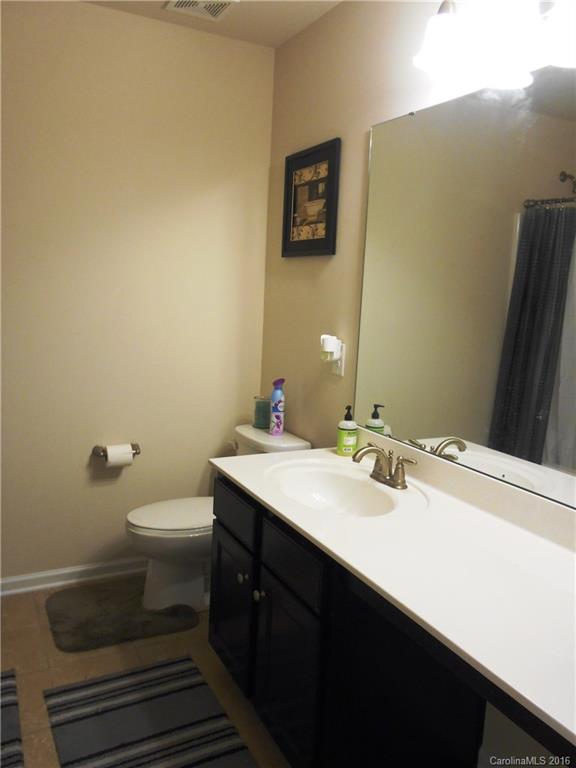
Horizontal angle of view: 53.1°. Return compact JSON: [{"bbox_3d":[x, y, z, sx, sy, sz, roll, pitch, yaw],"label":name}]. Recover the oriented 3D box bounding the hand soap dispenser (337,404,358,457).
[{"bbox_3d":[0.222,0.174,2.132,0.073,0.184,0.075,5,9,15],"label":"hand soap dispenser"}]

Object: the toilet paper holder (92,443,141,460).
[{"bbox_3d":[-0.759,0.301,2.569,0.205,0.058,0.082,-2,10,-29],"label":"toilet paper holder"}]

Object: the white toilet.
[{"bbox_3d":[-0.325,0.586,2.502,0.735,0.705,0.430,-2,10,-29],"label":"white toilet"}]

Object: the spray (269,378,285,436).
[{"bbox_3d":[-0.043,0.106,2.581,0.058,0.240,0.058,3,9,0],"label":"spray"}]

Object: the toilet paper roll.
[{"bbox_3d":[-0.743,0.319,2.552,0.107,0.096,0.096,-2,10,-29],"label":"toilet paper roll"}]

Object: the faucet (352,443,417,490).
[{"bbox_3d":[0.284,0.255,1.851,0.180,0.122,0.240,-2,10,-29],"label":"faucet"}]

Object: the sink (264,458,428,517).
[{"bbox_3d":[0.158,0.380,1.820,0.430,0.140,0.540,-2,10,-29],"label":"sink"}]

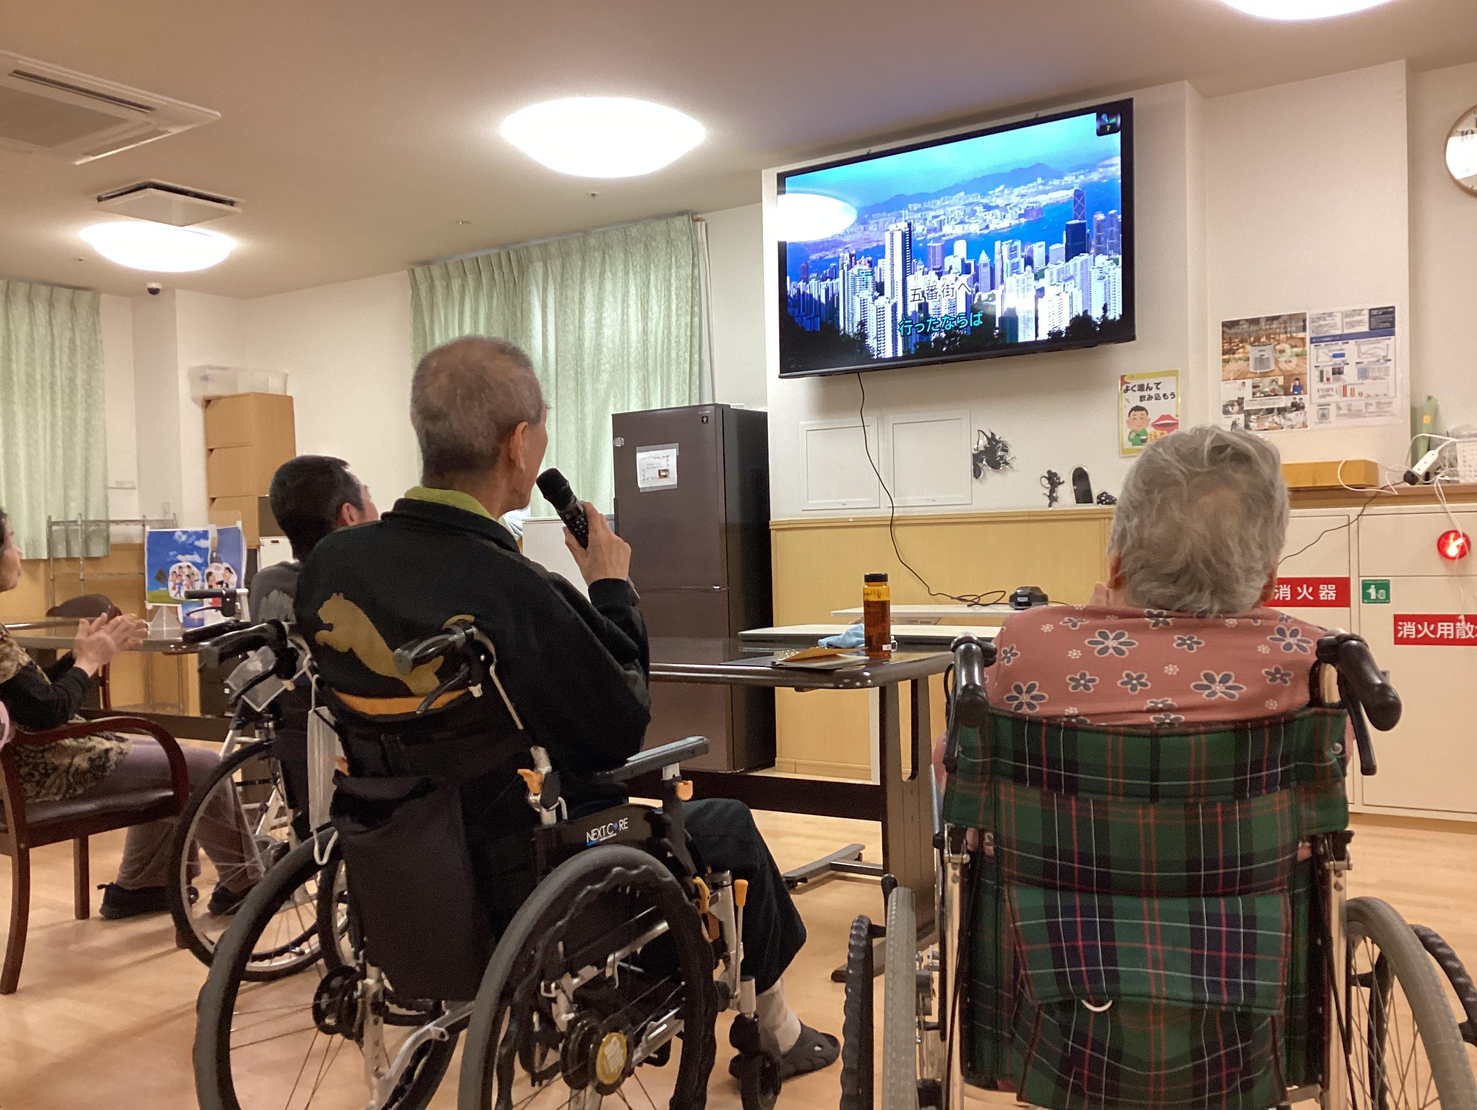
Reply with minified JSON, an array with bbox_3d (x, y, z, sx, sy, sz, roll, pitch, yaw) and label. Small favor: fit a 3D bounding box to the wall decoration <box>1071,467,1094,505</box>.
[{"bbox_3d":[1.282,-0.259,4.946,0.085,0.140,0.012,-1,1,34],"label":"wall decoration"}]

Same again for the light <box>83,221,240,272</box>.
[{"bbox_3d":[-2.934,-1.534,6.727,0.720,0.152,0.720,-1,1,0],"label":"light"}]

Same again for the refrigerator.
[{"bbox_3d":[-0.121,0.152,6.052,0.599,1.580,0.643,-1,1,34],"label":"refrigerator"}]

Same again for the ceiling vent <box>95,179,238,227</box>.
[{"bbox_3d":[-2.575,-1.581,5.987,0.484,0.055,0.479,-1,1,34],"label":"ceiling vent"}]

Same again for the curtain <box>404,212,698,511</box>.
[{"bbox_3d":[-1.025,-0.880,6.968,2.009,1.494,0.122,-1,1,34],"label":"curtain"}]

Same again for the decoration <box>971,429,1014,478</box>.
[{"bbox_3d":[0.983,-0.390,5.144,0.176,0.188,0.012,-1,1,34],"label":"decoration"}]

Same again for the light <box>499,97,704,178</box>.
[{"bbox_3d":[-0.525,-1.565,5.121,0.759,0.149,0.759,-1,1,0],"label":"light"}]

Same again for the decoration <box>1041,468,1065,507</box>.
[{"bbox_3d":[1.184,-0.253,5.012,0.087,0.141,0.012,-1,1,34],"label":"decoration"}]

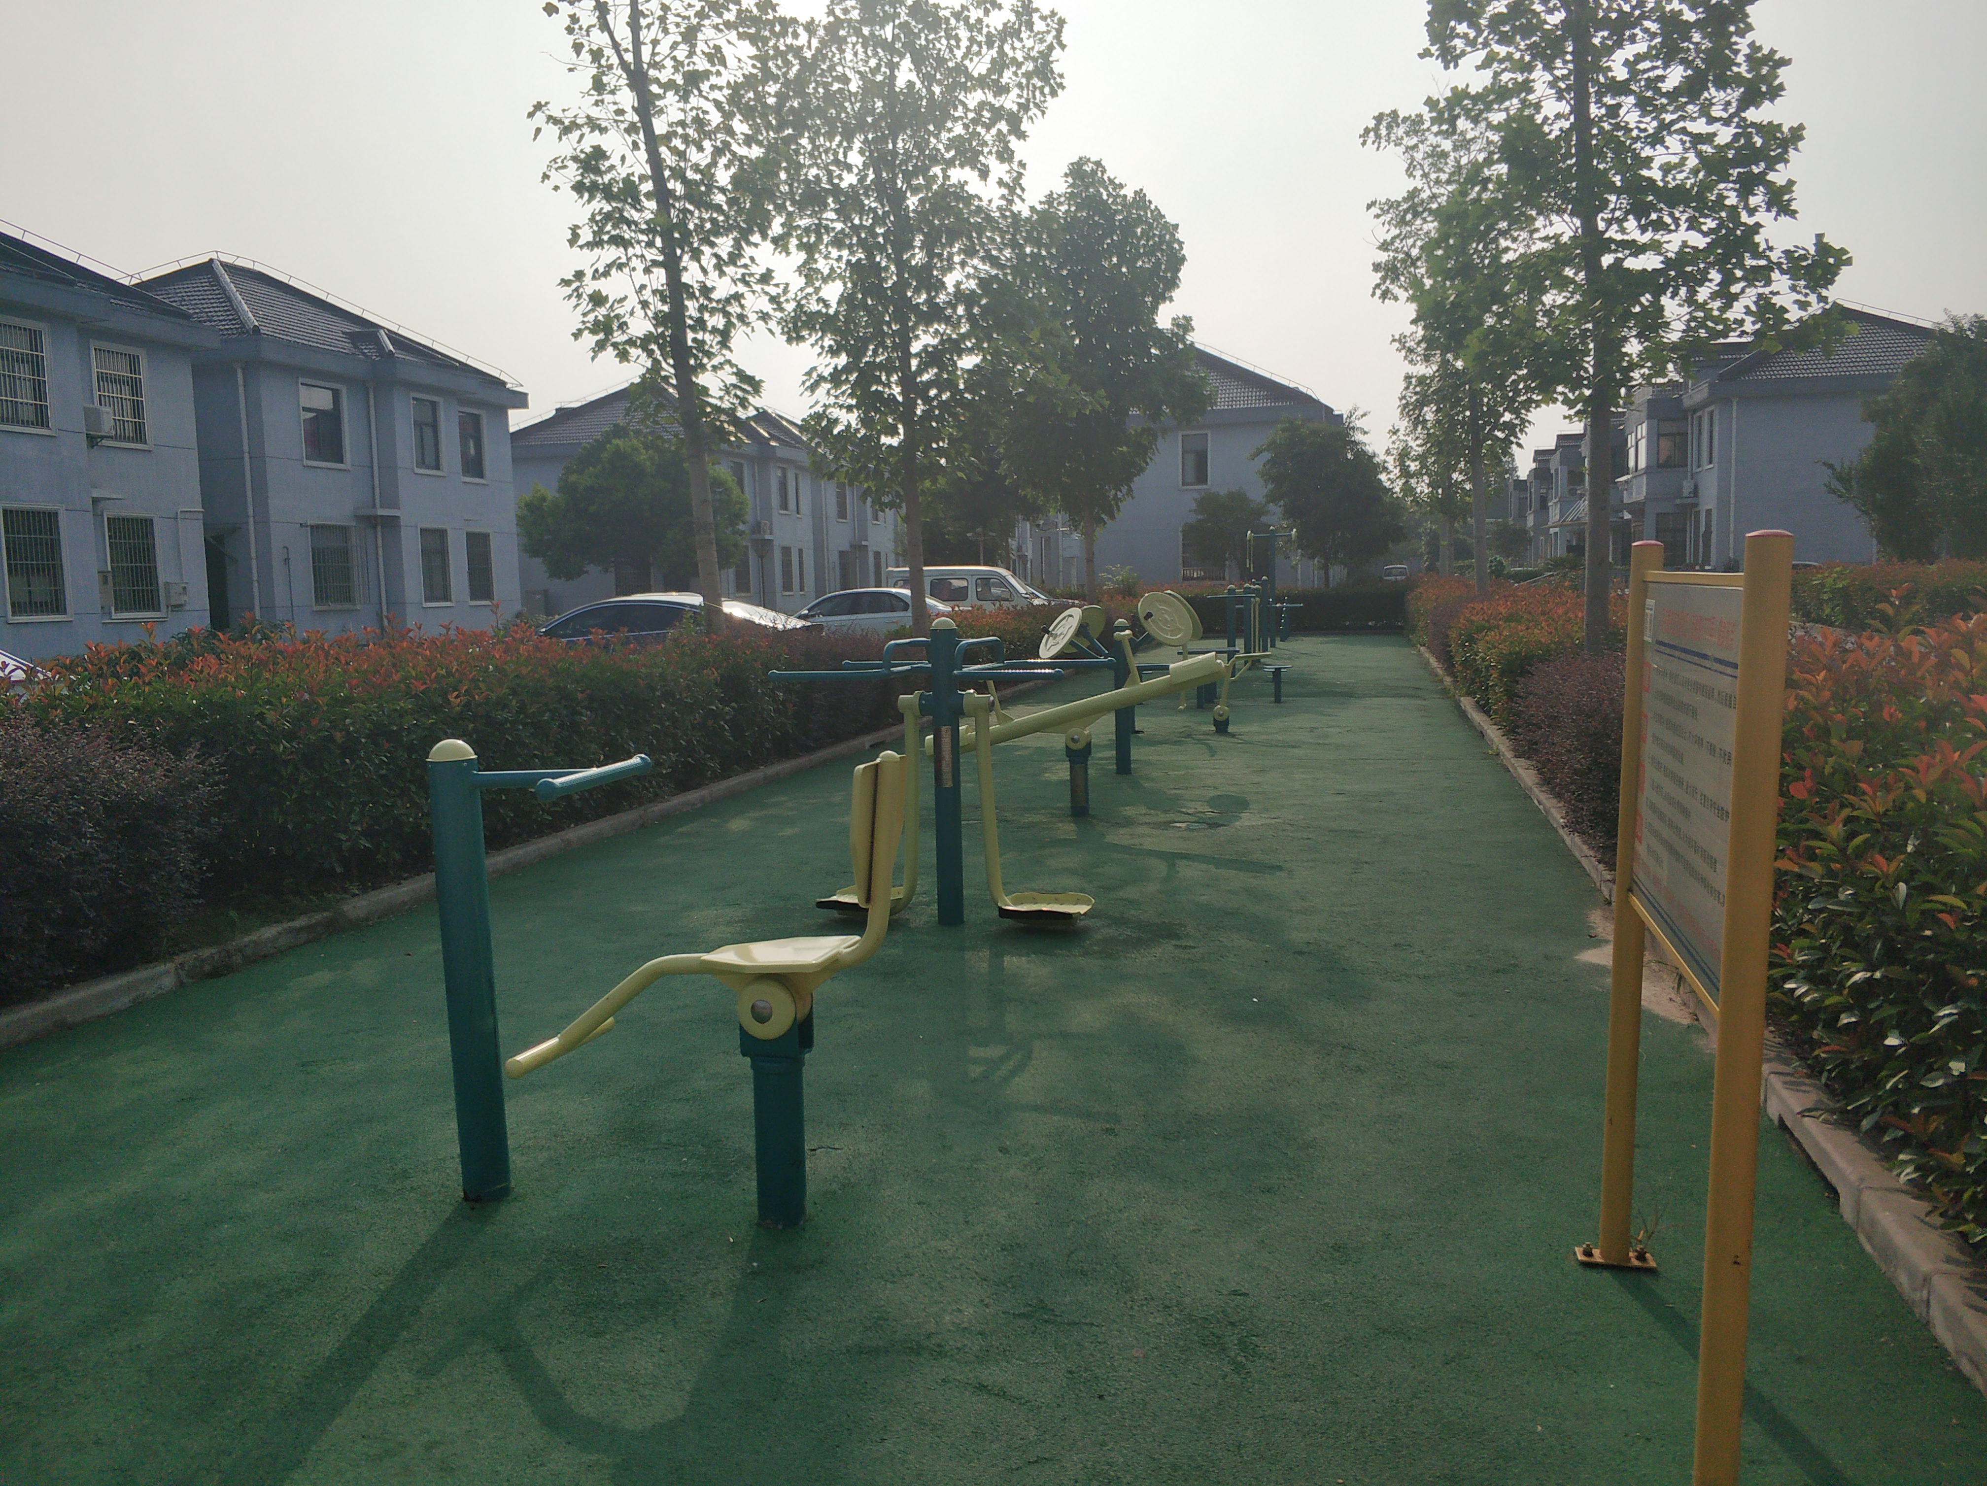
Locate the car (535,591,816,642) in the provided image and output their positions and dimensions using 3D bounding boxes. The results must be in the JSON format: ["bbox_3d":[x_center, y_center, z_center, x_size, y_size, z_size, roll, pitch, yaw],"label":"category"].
[{"bbox_3d":[-4.522,-1.189,20.093,4.700,1.460,1.820,1,6,17],"label":"car"}]

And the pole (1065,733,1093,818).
[{"bbox_3d":[0.535,0.193,9.879,0.160,0.530,0.140,0,6,14],"label":"pole"}]

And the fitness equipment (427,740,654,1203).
[{"bbox_3d":[-1.094,0.552,3.713,0.440,1.110,0.500,0,6,14],"label":"fitness equipment"}]

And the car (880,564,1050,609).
[{"bbox_3d":[-0.319,-2.847,33.692,4.000,1.880,1.600,1,6,18],"label":"car"}]

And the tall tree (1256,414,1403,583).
[{"bbox_3d":[9.422,-6.193,43.608,4.100,6.150,4.100,0,6,14],"label":"tall tree"}]

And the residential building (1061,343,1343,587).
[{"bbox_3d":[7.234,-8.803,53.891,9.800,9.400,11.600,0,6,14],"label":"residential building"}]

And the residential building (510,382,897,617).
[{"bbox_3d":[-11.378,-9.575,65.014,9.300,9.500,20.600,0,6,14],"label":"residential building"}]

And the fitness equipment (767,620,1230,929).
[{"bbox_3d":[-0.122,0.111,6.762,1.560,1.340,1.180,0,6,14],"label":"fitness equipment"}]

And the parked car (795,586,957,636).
[{"bbox_3d":[-2.768,-2.380,31.642,4.600,1.460,1.800,0,6,12],"label":"parked car"}]

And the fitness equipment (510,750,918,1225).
[{"bbox_3d":[-0.622,0.563,3.600,0.930,1.090,0.460,0,6,14],"label":"fitness equipment"}]

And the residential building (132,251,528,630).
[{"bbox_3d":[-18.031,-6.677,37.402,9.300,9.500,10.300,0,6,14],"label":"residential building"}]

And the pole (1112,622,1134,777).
[{"bbox_3d":[1.015,-0.368,12.124,0.125,1.190,0.125,0,6,14],"label":"pole"}]

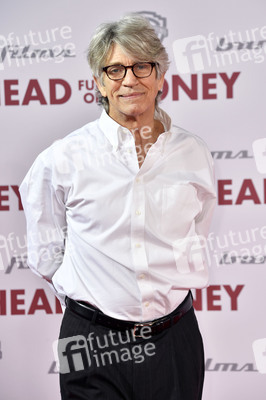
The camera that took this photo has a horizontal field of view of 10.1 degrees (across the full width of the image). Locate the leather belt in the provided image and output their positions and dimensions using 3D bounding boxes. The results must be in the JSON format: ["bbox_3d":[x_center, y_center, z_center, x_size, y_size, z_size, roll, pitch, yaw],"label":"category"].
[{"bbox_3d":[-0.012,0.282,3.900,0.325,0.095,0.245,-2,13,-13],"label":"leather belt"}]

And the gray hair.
[{"bbox_3d":[-0.012,-0.353,3.880,0.210,0.250,0.235,-5,-3,4],"label":"gray hair"}]

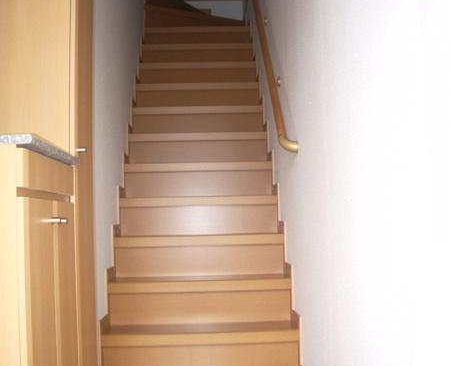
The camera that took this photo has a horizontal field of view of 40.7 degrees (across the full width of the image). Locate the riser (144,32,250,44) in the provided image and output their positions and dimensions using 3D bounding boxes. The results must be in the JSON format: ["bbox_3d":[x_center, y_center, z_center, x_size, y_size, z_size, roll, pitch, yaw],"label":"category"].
[{"bbox_3d":[-0.209,-1.076,4.649,0.805,0.151,0.022,-1,-3,-2],"label":"riser"}]

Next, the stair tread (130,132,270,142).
[{"bbox_3d":[-0.159,-0.264,3.659,0.805,0.043,0.236,-1,-3,-2],"label":"stair tread"}]

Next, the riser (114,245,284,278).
[{"bbox_3d":[-0.121,0.369,2.938,0.805,0.151,0.022,-1,-3,-2],"label":"riser"}]

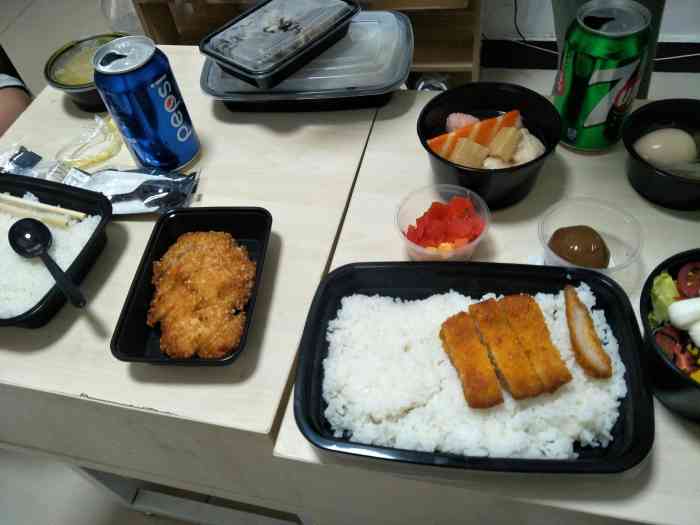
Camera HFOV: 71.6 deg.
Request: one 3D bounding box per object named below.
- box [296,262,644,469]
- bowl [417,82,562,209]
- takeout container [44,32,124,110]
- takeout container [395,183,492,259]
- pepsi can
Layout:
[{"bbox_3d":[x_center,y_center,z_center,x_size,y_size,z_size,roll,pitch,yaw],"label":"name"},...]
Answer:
[{"bbox_3d":[0.075,0.069,0.323,0.211,0.045,0.139,2,53,9],"label":"box"},{"bbox_3d":[0.123,-0.107,0.444,0.123,0.053,0.123,-4,53,5],"label":"bowl"},{"bbox_3d":[-0.290,-0.225,0.579,0.126,0.045,0.126,-4,53,5],"label":"takeout container"},{"bbox_3d":[0.076,-0.026,0.400,0.074,0.036,0.074,-4,53,5],"label":"takeout container"},{"bbox_3d":[-0.189,-0.142,0.458,0.066,0.115,0.066,-4,53,5],"label":"pepsi can"}]

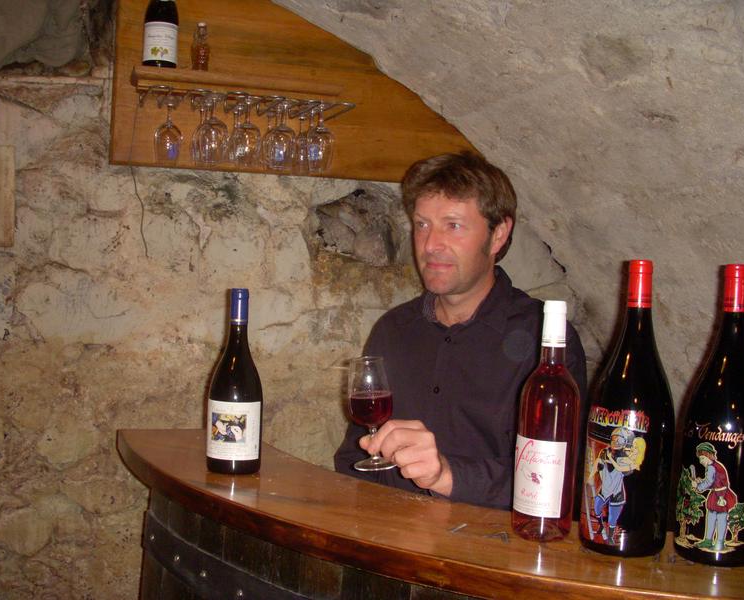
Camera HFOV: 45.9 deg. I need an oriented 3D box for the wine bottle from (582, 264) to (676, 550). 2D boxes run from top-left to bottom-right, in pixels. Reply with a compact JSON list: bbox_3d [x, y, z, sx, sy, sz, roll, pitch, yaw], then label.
[{"bbox_3d":[0.330,0.131,1.114,0.111,0.362,0.111,5,4,44],"label":"wine bottle"}]

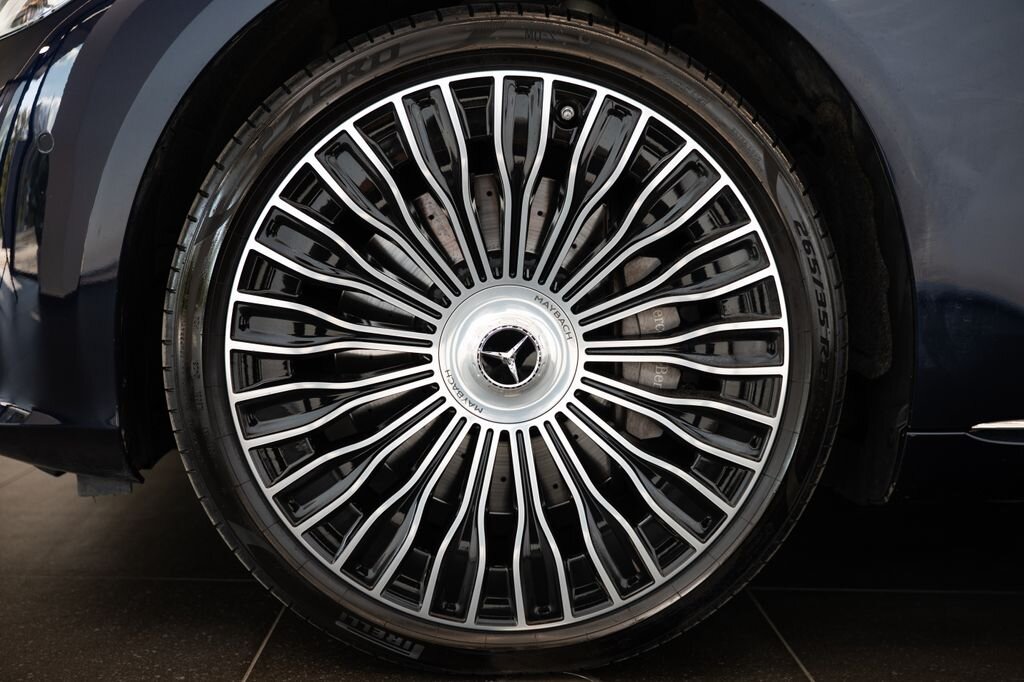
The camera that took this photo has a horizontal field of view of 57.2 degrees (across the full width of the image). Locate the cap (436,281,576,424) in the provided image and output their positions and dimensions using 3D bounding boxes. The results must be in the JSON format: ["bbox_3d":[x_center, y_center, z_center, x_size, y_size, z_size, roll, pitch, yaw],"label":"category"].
[{"bbox_3d":[-0.003,0.016,0.971,0.146,0.146,0.030,1,6,-2],"label":"cap"}]

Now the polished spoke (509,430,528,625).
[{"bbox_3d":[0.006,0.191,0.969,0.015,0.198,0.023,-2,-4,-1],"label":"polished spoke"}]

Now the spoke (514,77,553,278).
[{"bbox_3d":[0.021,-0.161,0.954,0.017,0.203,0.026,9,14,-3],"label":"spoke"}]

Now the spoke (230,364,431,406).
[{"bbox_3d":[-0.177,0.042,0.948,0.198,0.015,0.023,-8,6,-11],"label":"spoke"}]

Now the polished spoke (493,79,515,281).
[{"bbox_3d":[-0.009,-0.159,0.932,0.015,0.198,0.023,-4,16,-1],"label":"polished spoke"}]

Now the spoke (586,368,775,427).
[{"bbox_3d":[0.168,0.058,0.966,0.202,0.016,0.030,13,6,8],"label":"spoke"}]

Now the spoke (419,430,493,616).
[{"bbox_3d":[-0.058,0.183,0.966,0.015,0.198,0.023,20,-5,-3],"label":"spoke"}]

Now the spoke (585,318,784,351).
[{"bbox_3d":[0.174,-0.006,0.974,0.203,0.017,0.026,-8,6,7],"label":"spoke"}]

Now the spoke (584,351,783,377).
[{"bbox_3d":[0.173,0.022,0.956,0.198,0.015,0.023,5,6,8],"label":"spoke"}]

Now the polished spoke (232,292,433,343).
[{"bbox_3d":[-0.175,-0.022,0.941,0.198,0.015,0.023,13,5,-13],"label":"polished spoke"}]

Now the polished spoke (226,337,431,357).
[{"bbox_3d":[-0.180,0.005,0.951,0.202,0.016,0.030,0,6,-12],"label":"polished spoke"}]

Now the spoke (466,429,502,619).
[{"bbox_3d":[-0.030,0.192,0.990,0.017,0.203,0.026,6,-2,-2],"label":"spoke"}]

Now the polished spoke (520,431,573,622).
[{"bbox_3d":[0.035,0.187,0.976,0.016,0.202,0.030,-14,-4,0],"label":"polished spoke"}]

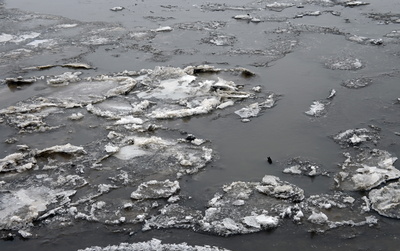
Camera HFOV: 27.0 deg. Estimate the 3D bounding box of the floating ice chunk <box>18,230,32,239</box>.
[{"bbox_3d":[-4.085,2.540,19.539,0.308,0.092,0.251,0,18,0],"label":"floating ice chunk"}]

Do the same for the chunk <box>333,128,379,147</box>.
[{"bbox_3d":[6.006,0.456,32.170,1.706,0.250,1.110,3,18,11],"label":"chunk"}]

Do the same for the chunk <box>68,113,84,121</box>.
[{"bbox_3d":[-5.159,-0.377,34.815,0.647,0.200,0.385,-3,18,-8],"label":"chunk"}]

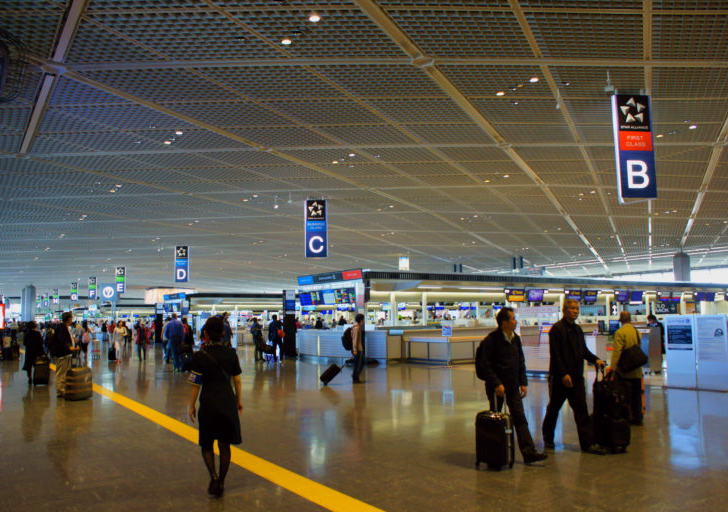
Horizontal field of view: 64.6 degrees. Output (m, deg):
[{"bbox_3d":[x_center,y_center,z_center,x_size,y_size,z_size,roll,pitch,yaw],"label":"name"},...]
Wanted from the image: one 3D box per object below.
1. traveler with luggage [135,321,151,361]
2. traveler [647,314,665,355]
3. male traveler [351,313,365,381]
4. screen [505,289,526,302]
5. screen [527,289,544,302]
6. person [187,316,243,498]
[{"bbox_3d":[-9.000,3.429,23.459,0.560,1.600,0.400,1,-6,-17],"label":"traveler with luggage"},{"bbox_3d":[8.097,2.406,16.000,0.420,1.600,0.480,4,-8,-41],"label":"traveler"},{"bbox_3d":[-0.159,2.365,14.776,0.380,1.750,0.470,1,-7,-7],"label":"male traveler"},{"bbox_3d":[7.628,1.996,28.962,1.220,0.620,0.150,4,-8,-32],"label":"screen"},{"bbox_3d":[8.131,1.887,27.307,1.080,0.600,0.130,3,0,-35],"label":"screen"},{"bbox_3d":[-1.365,1.372,5.270,0.500,1.640,0.380,0,-6,-12],"label":"person"}]

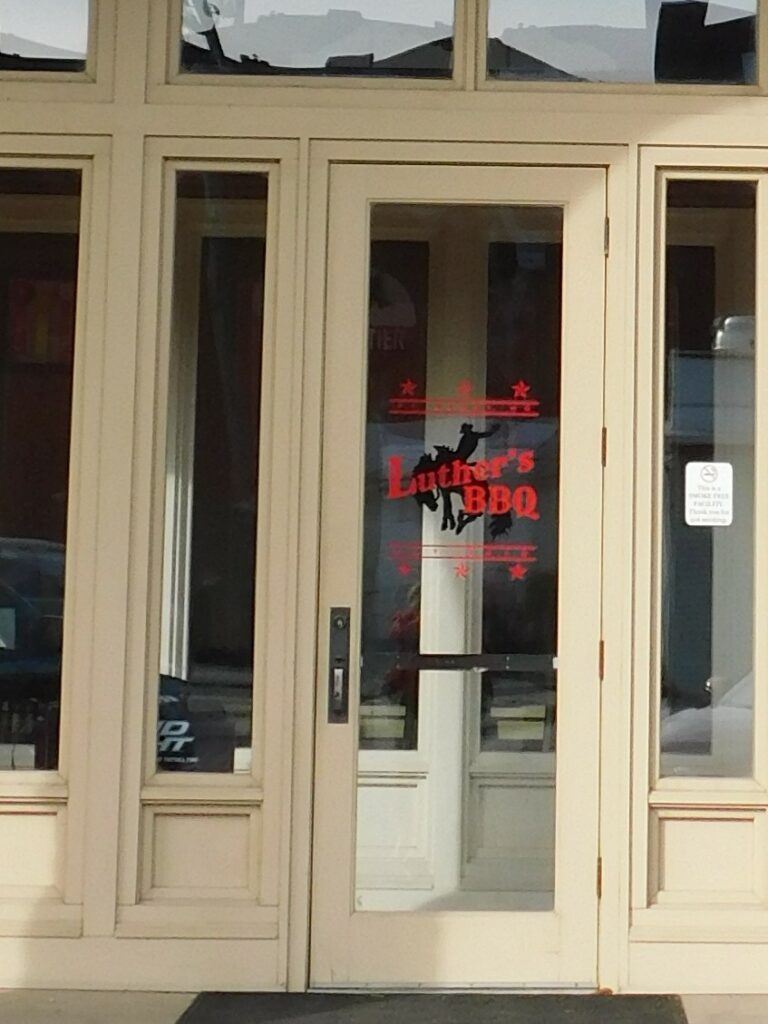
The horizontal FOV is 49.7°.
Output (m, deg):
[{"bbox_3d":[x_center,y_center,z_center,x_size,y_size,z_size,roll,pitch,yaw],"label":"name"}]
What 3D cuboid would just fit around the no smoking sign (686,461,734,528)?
[{"bbox_3d":[1.030,-0.056,2.625,0.152,0.202,0.008,1,-2,0],"label":"no smoking sign"}]

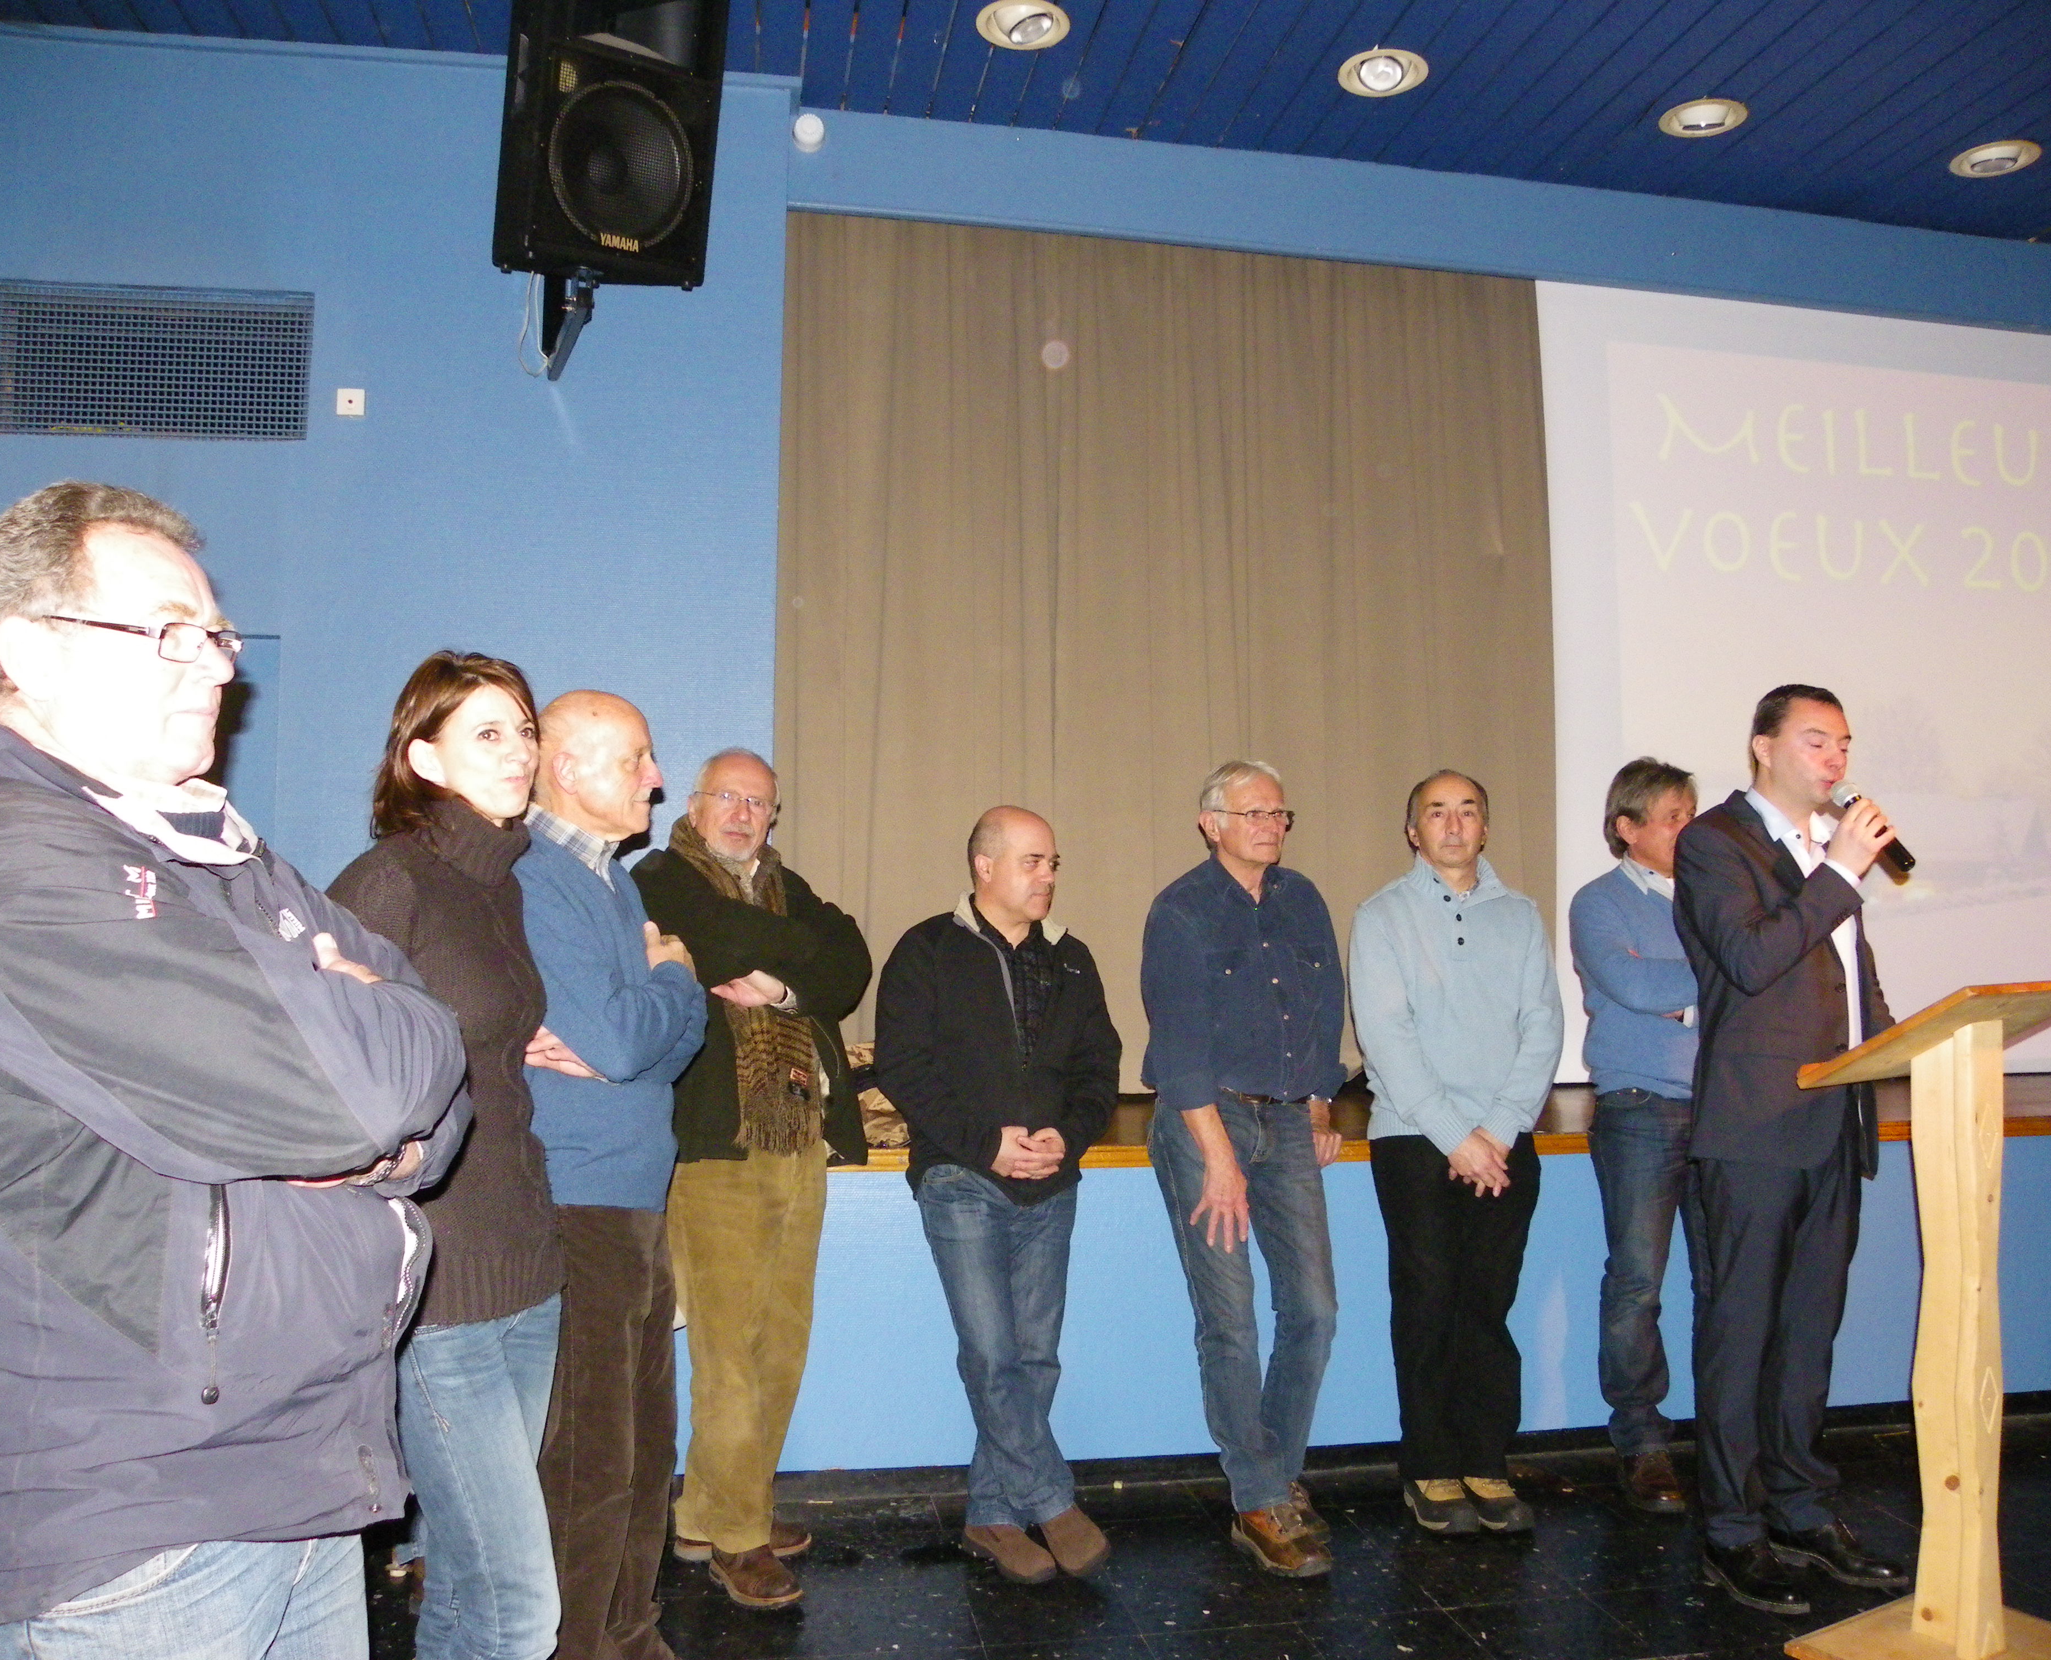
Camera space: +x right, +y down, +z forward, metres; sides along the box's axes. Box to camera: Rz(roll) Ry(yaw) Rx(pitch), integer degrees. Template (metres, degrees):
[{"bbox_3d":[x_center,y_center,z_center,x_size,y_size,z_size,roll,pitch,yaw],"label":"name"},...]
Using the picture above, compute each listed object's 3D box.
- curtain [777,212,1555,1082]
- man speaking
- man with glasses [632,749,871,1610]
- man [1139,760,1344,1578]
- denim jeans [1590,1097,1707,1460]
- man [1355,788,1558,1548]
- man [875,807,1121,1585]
[{"bbox_3d":[0.496,-0.554,5.330,2.600,2.780,0.130,1,-3,-10],"label":"curtain"},{"bbox_3d":[1.560,0.604,3.346,0.500,1.810,0.440,3,-4,-38],"label":"man speaking"},{"bbox_3d":[-0.563,0.676,3.442,0.500,1.690,0.400,3,-4,-40],"label":"man with glasses"},{"bbox_3d":[0.495,0.692,3.684,0.490,1.700,0.430,2,-4,-25],"label":"man"},{"bbox_3d":[1.495,1.036,3.930,0.410,0.870,0.280,2,-4,-25],"label":"denim jeans"},{"bbox_3d":[0.983,0.704,3.813,0.510,1.690,0.380,1,-3,-13],"label":"man"},{"bbox_3d":[-0.036,0.739,3.595,0.530,1.600,0.440,2,-4,-25],"label":"man"}]

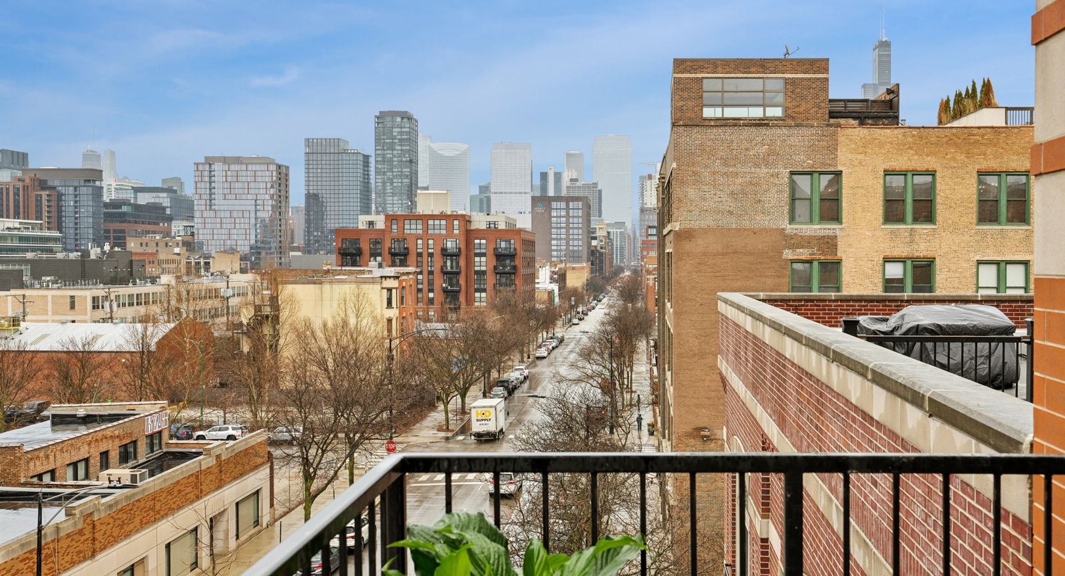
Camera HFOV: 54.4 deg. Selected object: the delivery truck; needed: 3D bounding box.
[{"bbox_3d":[-4.228,12.635,101.291,2.480,3.200,7.400,0,2,6],"label":"delivery truck"}]

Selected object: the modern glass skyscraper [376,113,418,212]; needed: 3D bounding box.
[{"bbox_3d":[-118.935,-81.830,903.378,32.000,145.000,28.000,0,2,6],"label":"modern glass skyscraper"}]

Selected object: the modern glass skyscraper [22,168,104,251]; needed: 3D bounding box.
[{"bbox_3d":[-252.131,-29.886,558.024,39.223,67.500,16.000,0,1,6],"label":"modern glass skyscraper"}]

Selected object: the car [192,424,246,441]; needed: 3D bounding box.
[{"bbox_3d":[-29.515,13.538,98.189,4.900,1.700,1.920,0,1,6],"label":"car"}]

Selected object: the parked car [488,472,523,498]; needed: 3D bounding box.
[{"bbox_3d":[-1.875,14.006,75.861,1.850,1.650,4.600,0,1,6],"label":"parked car"}]

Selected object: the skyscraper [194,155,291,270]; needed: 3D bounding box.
[{"bbox_3d":[-159.984,-34.301,569.951,46.185,75.000,20.722,0,1,6],"label":"skyscraper"}]

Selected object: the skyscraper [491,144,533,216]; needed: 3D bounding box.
[{"bbox_3d":[-35.696,-138.630,1792.057,69.836,222.000,35.000,0,1,6],"label":"skyscraper"}]

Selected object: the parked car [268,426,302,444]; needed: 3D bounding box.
[{"bbox_3d":[-22.957,13.558,95.748,4.650,1.680,1.850,0,2,6],"label":"parked car"}]

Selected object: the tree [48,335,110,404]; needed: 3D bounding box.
[{"bbox_3d":[-45.247,9.482,102.917,5.700,9.700,5.700,0,1,6],"label":"tree"}]

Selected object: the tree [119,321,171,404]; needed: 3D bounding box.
[{"bbox_3d":[-38.429,8.760,102.703,5.000,11.100,5.000,0,1,6],"label":"tree"}]

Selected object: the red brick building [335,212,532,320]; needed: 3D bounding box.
[{"bbox_3d":[-18.449,-1.231,207.915,35.672,25.700,25.835,0,1,6],"label":"red brick building"}]

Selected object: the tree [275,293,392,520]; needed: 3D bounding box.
[{"bbox_3d":[-11.705,8.312,61.096,6.900,14.200,6.900,0,2,6],"label":"tree"}]

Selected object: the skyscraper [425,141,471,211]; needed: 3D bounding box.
[{"bbox_3d":[-145.159,-146.513,1812.264,67.000,221.000,40.000,0,2,6],"label":"skyscraper"}]

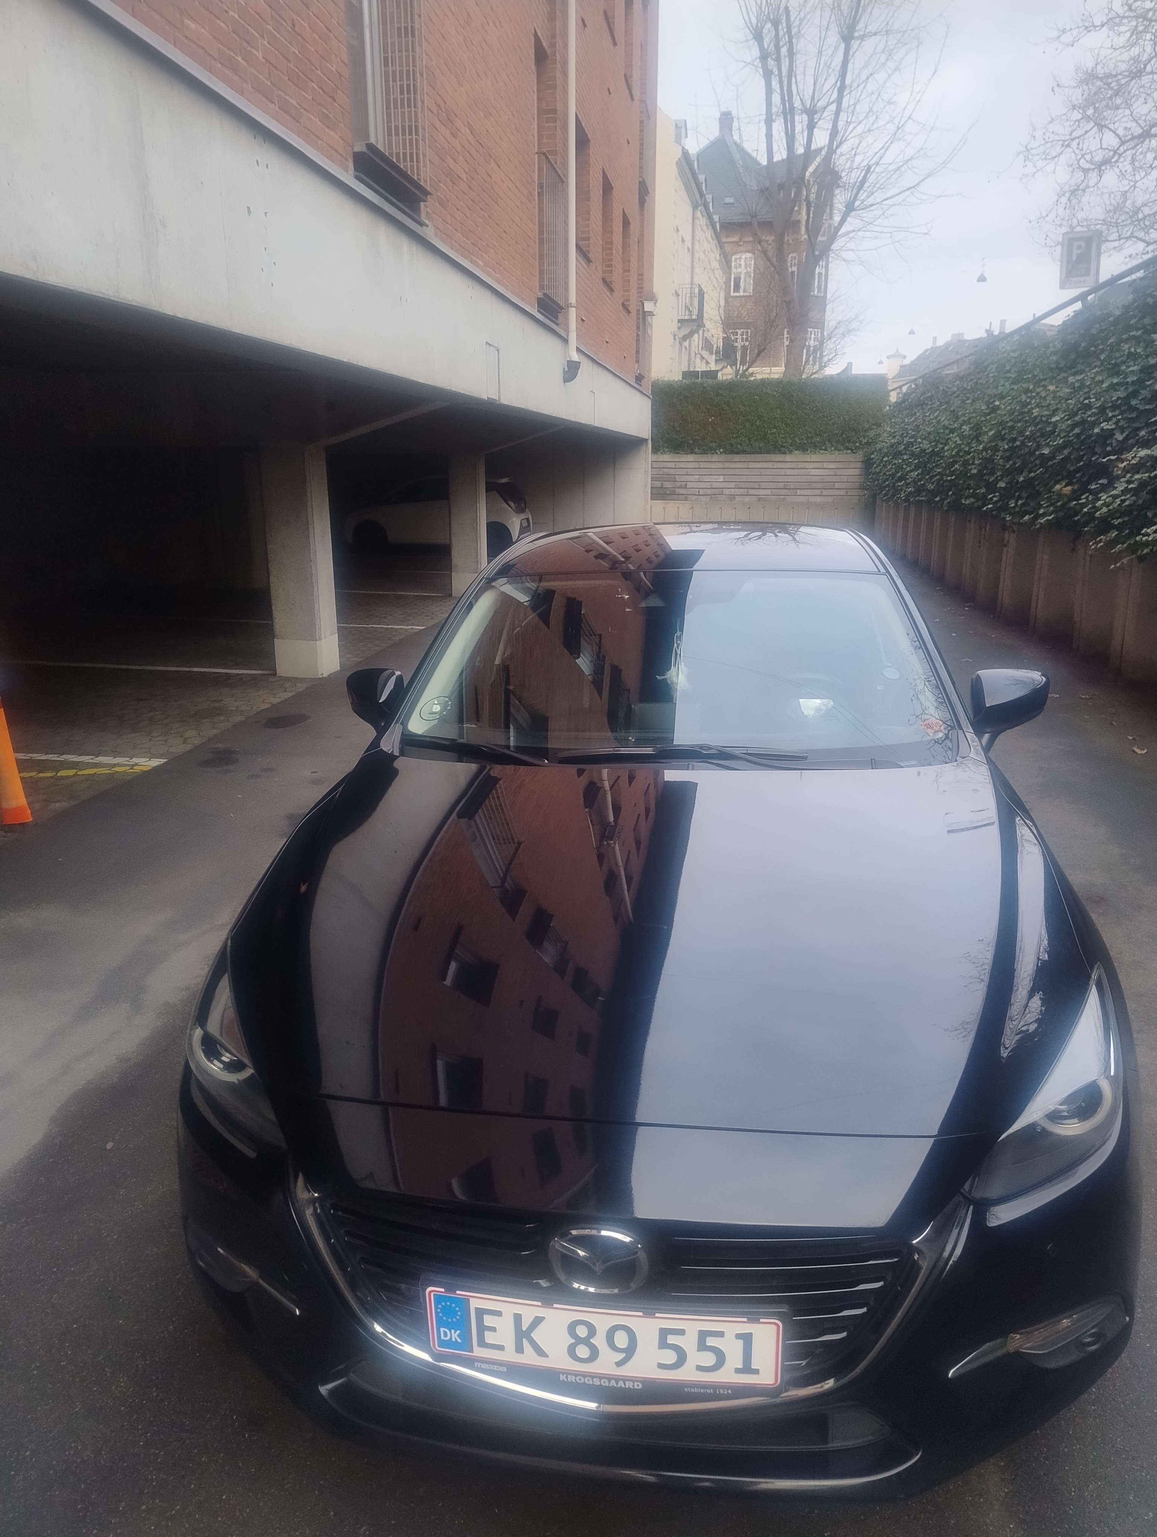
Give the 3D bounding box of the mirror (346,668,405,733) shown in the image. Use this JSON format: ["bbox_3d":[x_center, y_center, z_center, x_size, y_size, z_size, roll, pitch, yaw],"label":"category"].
[{"bbox_3d":[-0.613,-0.205,3.234,0.220,0.200,0.150,1,16,9],"label":"mirror"}]

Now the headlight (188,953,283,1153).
[{"bbox_3d":[-0.580,0.482,1.884,0.300,0.200,0.410,1,16,9],"label":"headlight"}]

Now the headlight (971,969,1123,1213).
[{"bbox_3d":[0.734,0.499,1.679,0.300,0.200,0.410,1,16,9],"label":"headlight"}]

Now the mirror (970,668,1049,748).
[{"bbox_3d":[1.195,-0.178,2.953,0.220,0.200,0.150,1,16,9],"label":"mirror"}]

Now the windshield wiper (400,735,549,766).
[{"bbox_3d":[-0.237,-0.046,2.577,0.470,0.055,0.065,11,20,31],"label":"windshield wiper"}]

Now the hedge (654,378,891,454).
[{"bbox_3d":[4.438,-8.164,24.739,5.700,1.720,1.100,2,16,8],"label":"hedge"}]

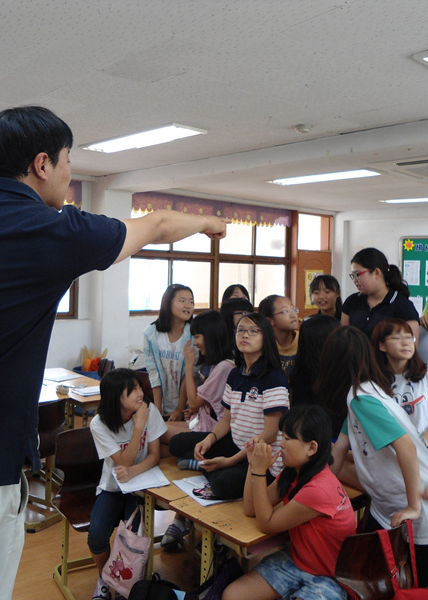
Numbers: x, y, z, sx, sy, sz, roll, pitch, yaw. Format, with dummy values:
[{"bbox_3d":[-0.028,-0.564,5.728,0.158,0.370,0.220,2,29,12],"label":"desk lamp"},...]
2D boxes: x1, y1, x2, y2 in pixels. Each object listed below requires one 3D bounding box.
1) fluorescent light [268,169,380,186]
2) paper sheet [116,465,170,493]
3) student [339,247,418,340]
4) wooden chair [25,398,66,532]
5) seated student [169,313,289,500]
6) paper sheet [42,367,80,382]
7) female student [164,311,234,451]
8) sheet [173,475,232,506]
[{"bbox_3d":[1.083,-1.224,6.067,0.310,0.060,1.260,-1,4,-40],"label":"fluorescent light"},{"bbox_3d":[-0.308,0.760,2.560,0.215,0.010,0.280,0,3,-24],"label":"paper sheet"},{"bbox_3d":[0.771,0.460,2.885,0.430,1.420,0.310,4,4,40],"label":"student"},{"bbox_3d":[-1.203,1.005,3.855,0.460,0.760,0.380,4,4,37],"label":"wooden chair"},{"bbox_3d":[0.055,0.415,2.760,0.580,0.780,0.560,4,4,37],"label":"seated student"},{"bbox_3d":[-1.273,0.626,4.898,0.220,0.010,0.300,3,4,24],"label":"paper sheet"},{"bbox_3d":[-0.090,0.406,3.170,0.500,0.740,0.520,1,4,-21],"label":"female student"},{"bbox_3d":[-0.011,0.777,2.467,0.210,0.008,0.297,0,3,-28],"label":"sheet"}]

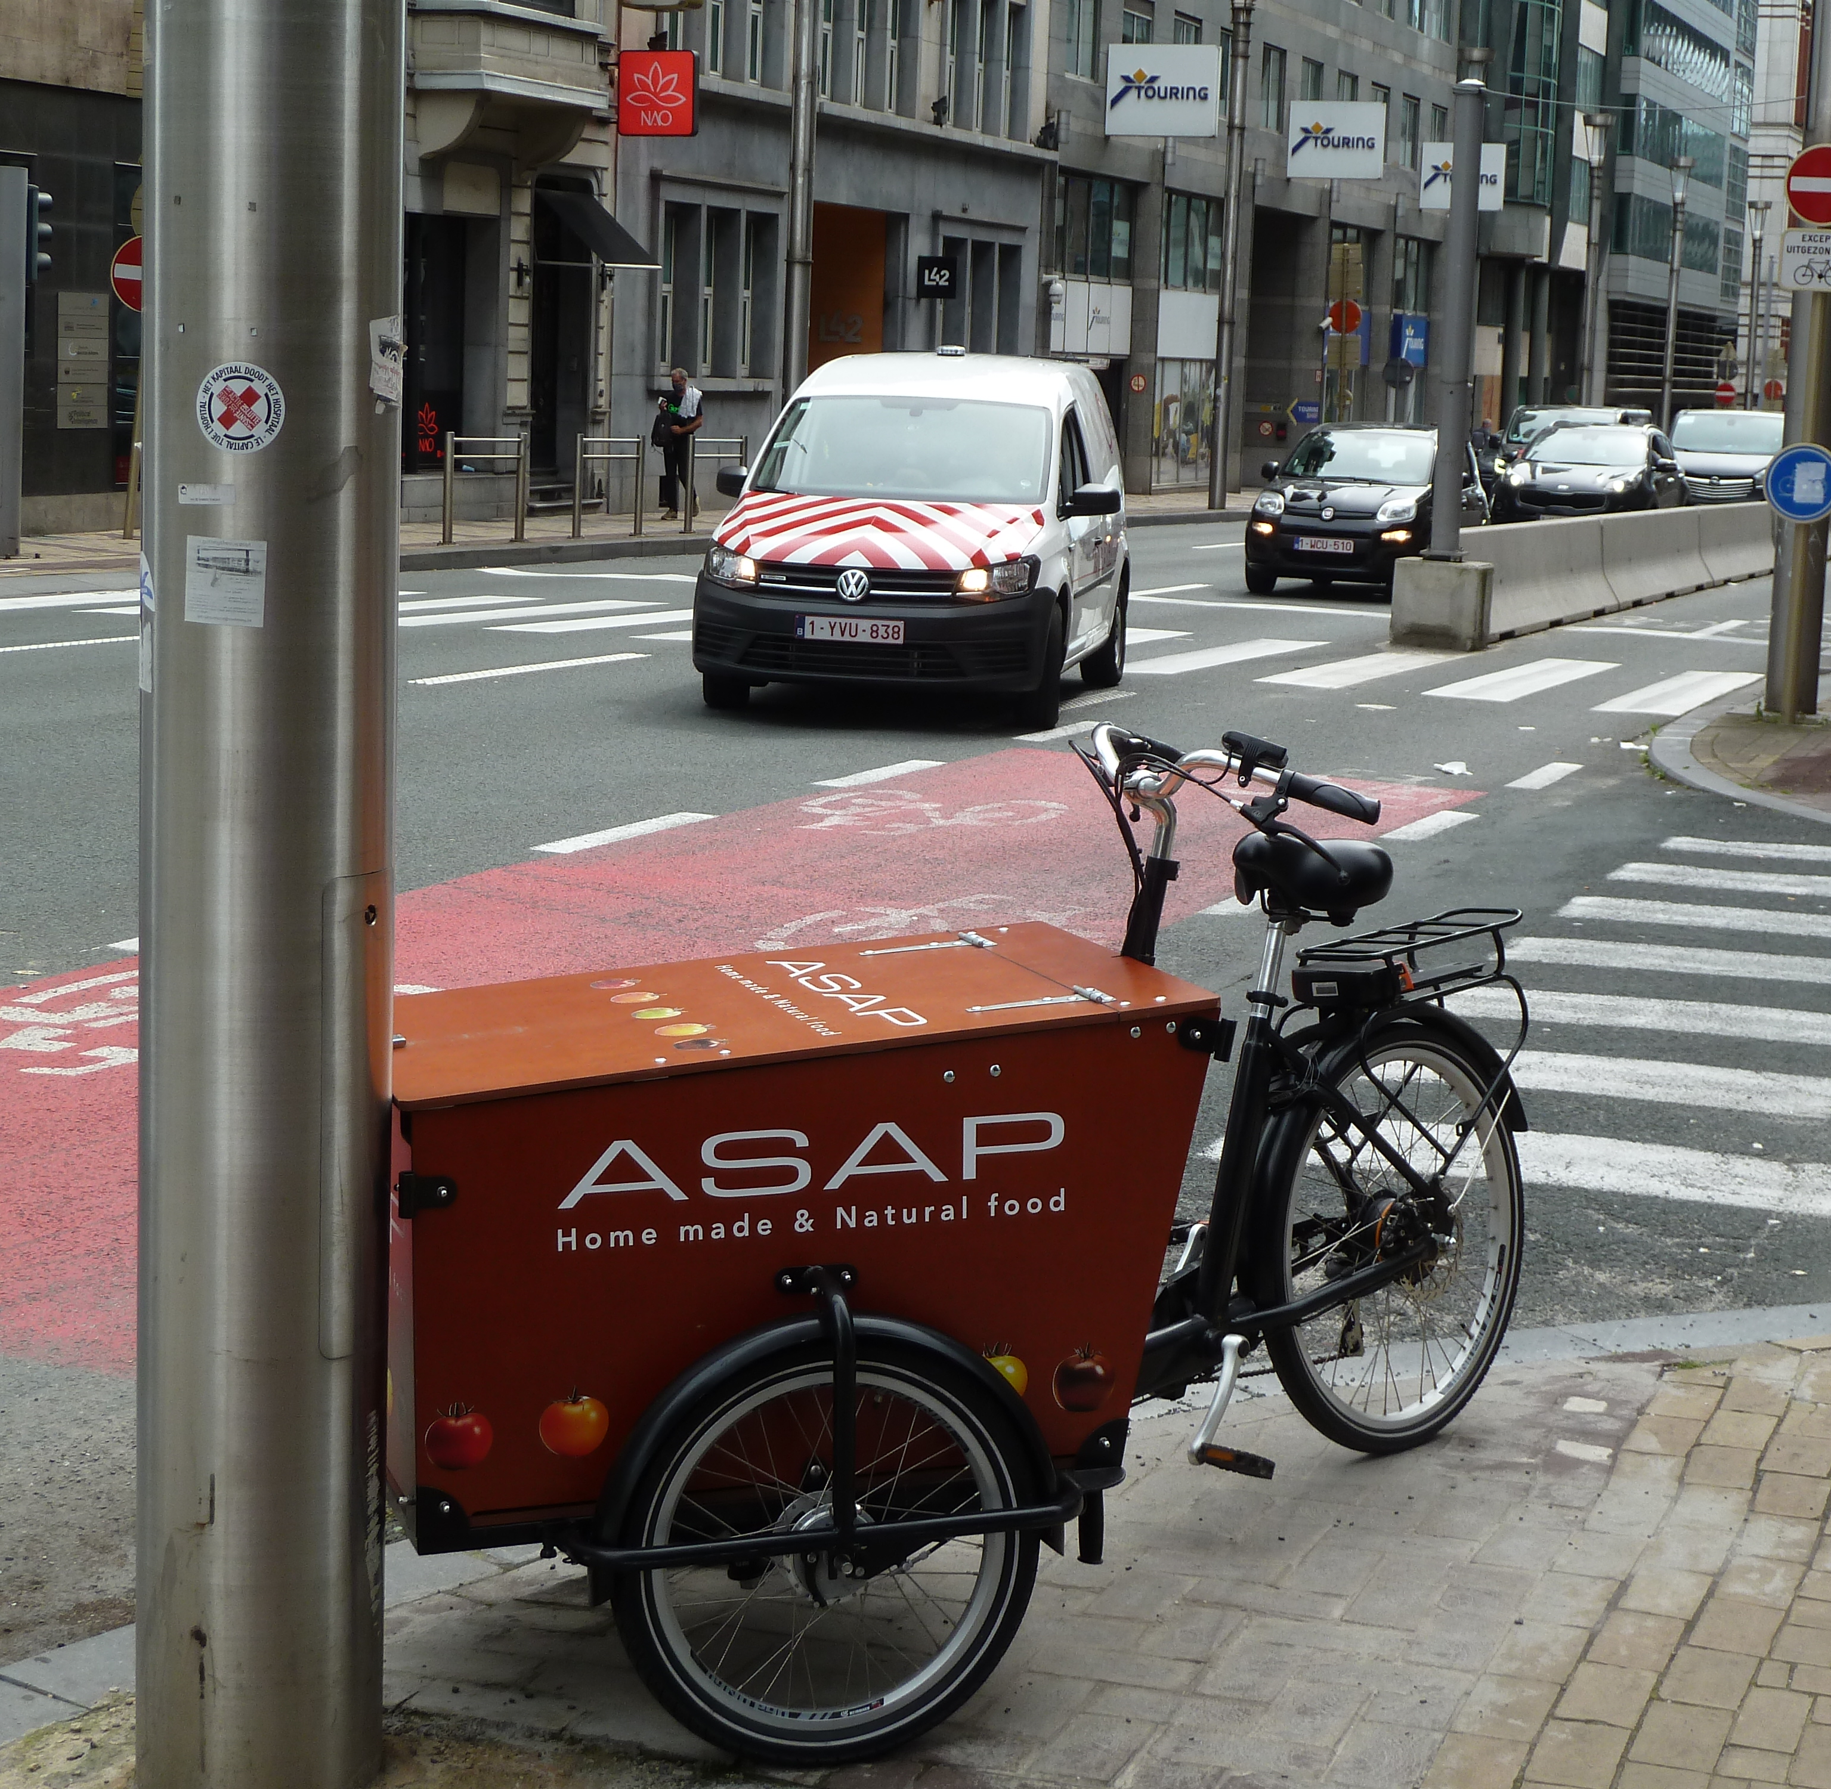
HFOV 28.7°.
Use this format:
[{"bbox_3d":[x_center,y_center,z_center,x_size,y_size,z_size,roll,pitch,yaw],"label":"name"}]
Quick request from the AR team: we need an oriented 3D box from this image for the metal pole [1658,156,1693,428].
[{"bbox_3d":[20.247,-15.283,95.921,0.600,8.660,0.600,5,8,20],"label":"metal pole"}]

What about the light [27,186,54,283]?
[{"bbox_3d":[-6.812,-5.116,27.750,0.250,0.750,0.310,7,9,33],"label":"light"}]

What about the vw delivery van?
[{"bbox_3d":[0.100,-1.950,18.680,1.870,1.840,4.420,3,8,10],"label":"vw delivery van"}]

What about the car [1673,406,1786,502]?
[{"bbox_3d":[12.046,-6.164,52.535,1.950,1.960,5.000,5,8,20],"label":"car"}]

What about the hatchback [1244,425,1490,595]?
[{"bbox_3d":[4.070,-3.460,31.900,1.700,1.540,3.650,5,8,19],"label":"hatchback"}]

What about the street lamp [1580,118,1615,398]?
[{"bbox_3d":[15.007,-13.112,79.441,0.600,8.150,0.600,5,8,20],"label":"street lamp"}]

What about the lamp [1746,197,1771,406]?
[{"bbox_3d":[26.217,-17.269,112.182,0.600,8.660,0.600,5,8,20],"label":"lamp"}]

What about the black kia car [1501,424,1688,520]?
[{"bbox_3d":[8.115,-4.828,42.820,1.860,1.640,4.480,5,8,20],"label":"black kia car"}]

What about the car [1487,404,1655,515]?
[{"bbox_3d":[10.625,-6.896,57.644,1.930,1.920,5.100,5,8,20],"label":"car"}]

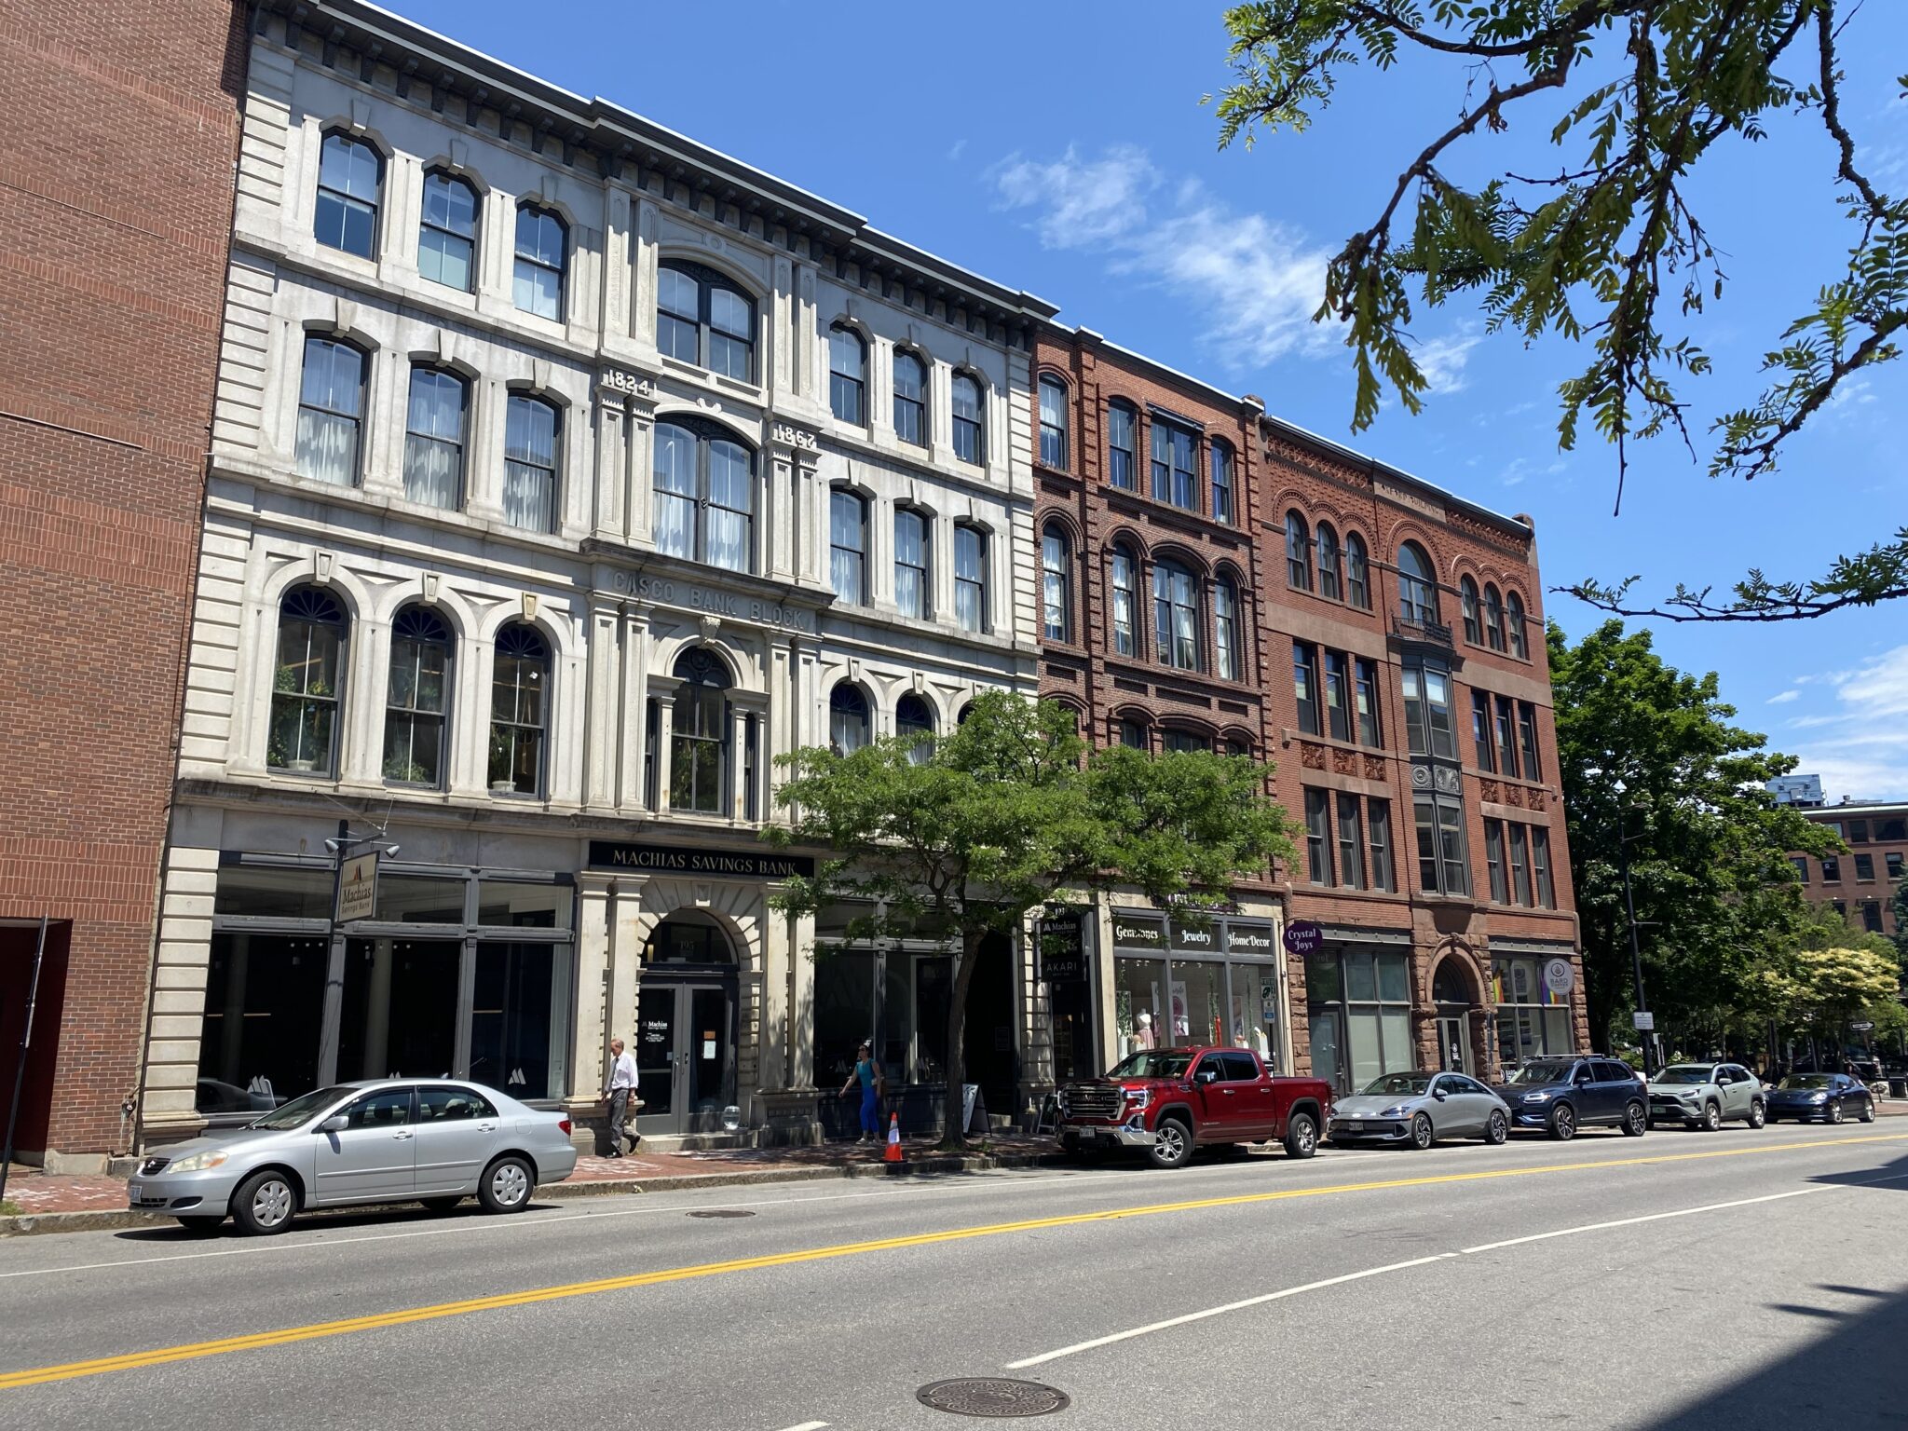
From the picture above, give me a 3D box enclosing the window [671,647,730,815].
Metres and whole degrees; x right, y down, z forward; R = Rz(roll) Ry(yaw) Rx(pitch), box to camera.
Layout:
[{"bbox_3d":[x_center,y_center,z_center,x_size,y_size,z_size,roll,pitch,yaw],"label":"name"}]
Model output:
[{"bbox_3d":[-4.507,0.279,25.313,1.220,3.050,0.200,10,-17,-40],"label":"window"}]

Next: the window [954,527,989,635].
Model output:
[{"bbox_3d":[0.336,-2.885,30.469,1.030,2.450,0.200,10,-17,-40],"label":"window"}]

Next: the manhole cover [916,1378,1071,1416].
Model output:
[{"bbox_3d":[0.186,3.276,6.837,0.735,0.040,0.735,1,-12,0],"label":"manhole cover"}]

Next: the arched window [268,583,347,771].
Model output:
[{"bbox_3d":[-9.468,-0.482,21.025,1.030,2.930,0.200,10,-17,-40],"label":"arched window"}]

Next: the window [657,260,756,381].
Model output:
[{"bbox_3d":[-4.633,-7.419,26.989,2.150,2.080,0.250,10,-17,-40],"label":"window"}]

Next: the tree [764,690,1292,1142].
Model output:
[{"bbox_3d":[1.510,3.316,24.509,9.100,7.700,7.100,10,-17,-40],"label":"tree"}]

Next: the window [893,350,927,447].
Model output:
[{"bbox_3d":[-1.004,-6.709,30.237,1.000,2.000,0.250,10,-17,-40],"label":"window"}]

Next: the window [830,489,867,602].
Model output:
[{"bbox_3d":[-2.134,-3.383,28.392,1.000,2.340,0.250,10,-17,-40],"label":"window"}]

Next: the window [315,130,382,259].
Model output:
[{"bbox_3d":[-9.557,-8.245,22.570,1.070,2.100,0.200,10,-17,-40],"label":"window"}]

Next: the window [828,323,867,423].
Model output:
[{"bbox_3d":[-2.173,-6.868,28.851,1.080,2.140,0.200,10,-17,-40],"label":"window"}]

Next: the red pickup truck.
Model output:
[{"bbox_3d":[4.372,6.916,25.514,5.870,1.910,2.080,12,-18,-40],"label":"red pickup truck"}]

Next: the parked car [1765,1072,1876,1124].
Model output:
[{"bbox_3d":[25.244,11.169,41.843,4.950,1.420,1.930,13,-19,-41],"label":"parked car"}]

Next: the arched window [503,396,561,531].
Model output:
[{"bbox_3d":[-7.124,-4.184,24.060,1.050,2.450,0.200,10,-17,-40],"label":"arched window"}]

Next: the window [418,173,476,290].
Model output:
[{"bbox_3d":[-8.422,-8.021,23.843,1.000,2.000,0.250,10,-17,-40],"label":"window"}]

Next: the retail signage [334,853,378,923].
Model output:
[{"bbox_3d":[-8.181,2.368,19.698,0.080,0.880,1.360,10,-17,-40],"label":"retail signage"}]

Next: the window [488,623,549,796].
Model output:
[{"bbox_3d":[-7.065,-0.119,23.120,1.020,2.880,0.250,10,-17,-40],"label":"window"}]

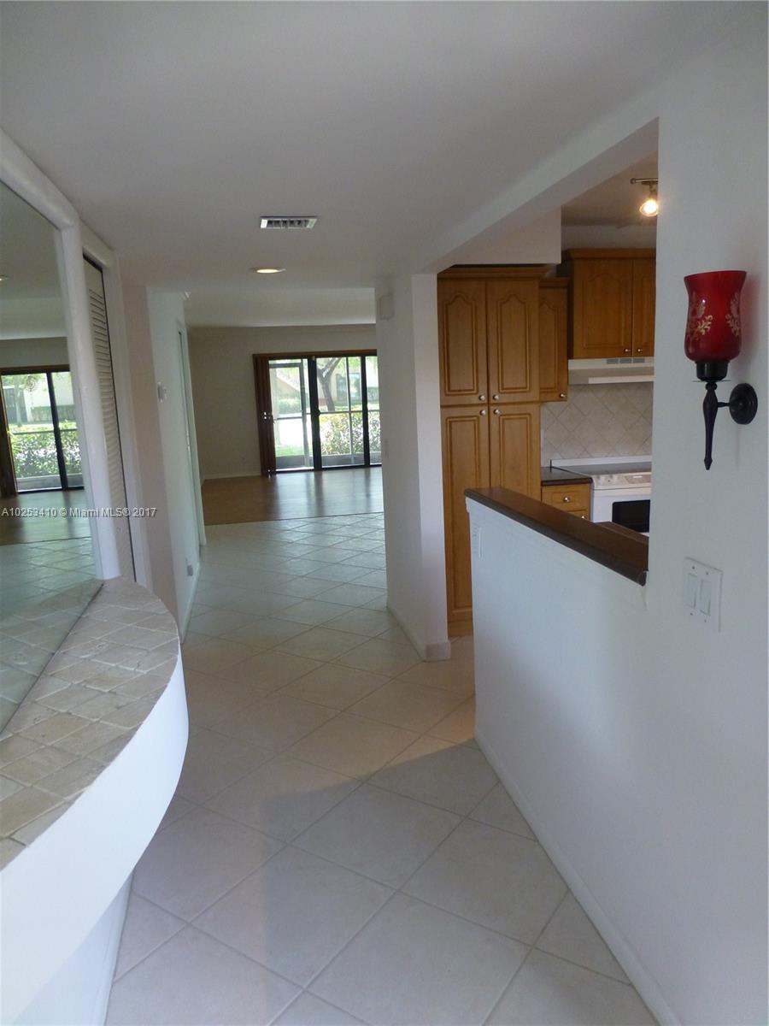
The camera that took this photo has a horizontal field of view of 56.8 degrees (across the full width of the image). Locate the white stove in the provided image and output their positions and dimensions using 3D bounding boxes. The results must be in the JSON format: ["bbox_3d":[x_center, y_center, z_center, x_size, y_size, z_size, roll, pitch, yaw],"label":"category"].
[{"bbox_3d":[1.597,0.136,4.678,0.760,0.960,0.650,-4,11,-10],"label":"white stove"}]

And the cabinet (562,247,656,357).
[{"bbox_3d":[1.496,-1.321,4.541,0.770,0.645,0.380,-4,11,-10],"label":"cabinet"}]

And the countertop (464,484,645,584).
[{"bbox_3d":[0.503,0.025,2.171,0.135,0.040,1.310,-4,11,-10],"label":"countertop"}]

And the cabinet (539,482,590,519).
[{"bbox_3d":[1.055,0.211,4.618,0.320,0.880,0.600,-4,11,-10],"label":"cabinet"}]

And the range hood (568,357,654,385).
[{"bbox_3d":[1.524,-0.918,4.587,0.762,0.153,0.440,-4,11,-10],"label":"range hood"}]

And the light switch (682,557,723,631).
[{"bbox_3d":[0.624,0.164,1.408,0.010,0.116,0.117,-4,11,-10],"label":"light switch"}]

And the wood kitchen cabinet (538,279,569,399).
[{"bbox_3d":[0.967,-1.084,4.512,0.305,0.745,0.340,-4,11,-10],"label":"wood kitchen cabinet"}]

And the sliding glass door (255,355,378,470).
[{"bbox_3d":[-0.965,-1.802,12.786,2.600,2.060,0.140,-4,11,-10],"label":"sliding glass door"}]

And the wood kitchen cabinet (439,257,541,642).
[{"bbox_3d":[0.566,-0.363,4.421,0.620,2.120,0.610,-4,11,-10],"label":"wood kitchen cabinet"}]

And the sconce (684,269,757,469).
[{"bbox_3d":[0.568,-0.243,1.228,0.120,0.337,0.113,-4,11,-10],"label":"sconce"}]

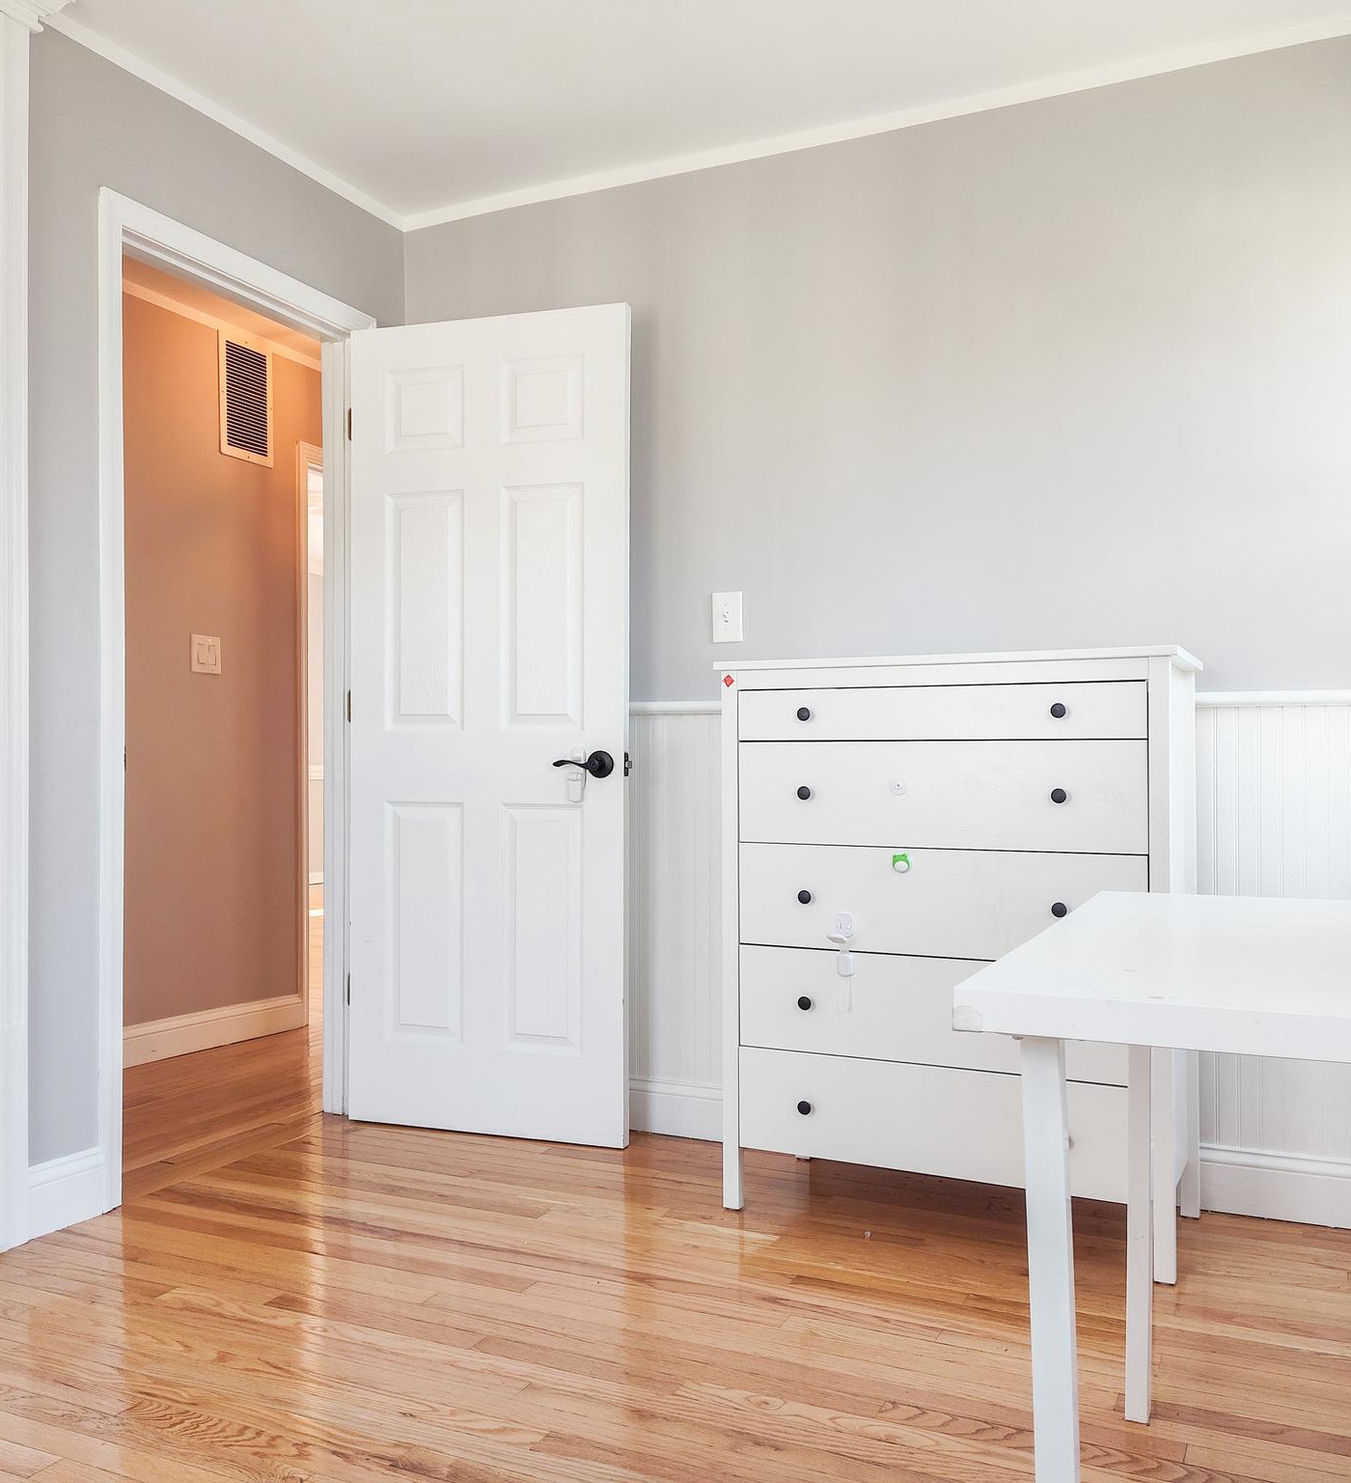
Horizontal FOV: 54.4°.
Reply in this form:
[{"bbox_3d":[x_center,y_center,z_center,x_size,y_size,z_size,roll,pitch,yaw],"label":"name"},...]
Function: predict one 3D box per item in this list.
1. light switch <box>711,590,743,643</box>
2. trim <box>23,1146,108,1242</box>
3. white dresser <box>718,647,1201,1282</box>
[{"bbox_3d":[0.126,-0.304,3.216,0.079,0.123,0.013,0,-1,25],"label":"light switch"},{"bbox_3d":[-1.230,0.904,2.643,0.016,0.141,0.187,0,-1,25],"label":"trim"},{"bbox_3d":[0.584,0.405,2.716,0.905,1.140,0.440,0,-1,27],"label":"white dresser"}]

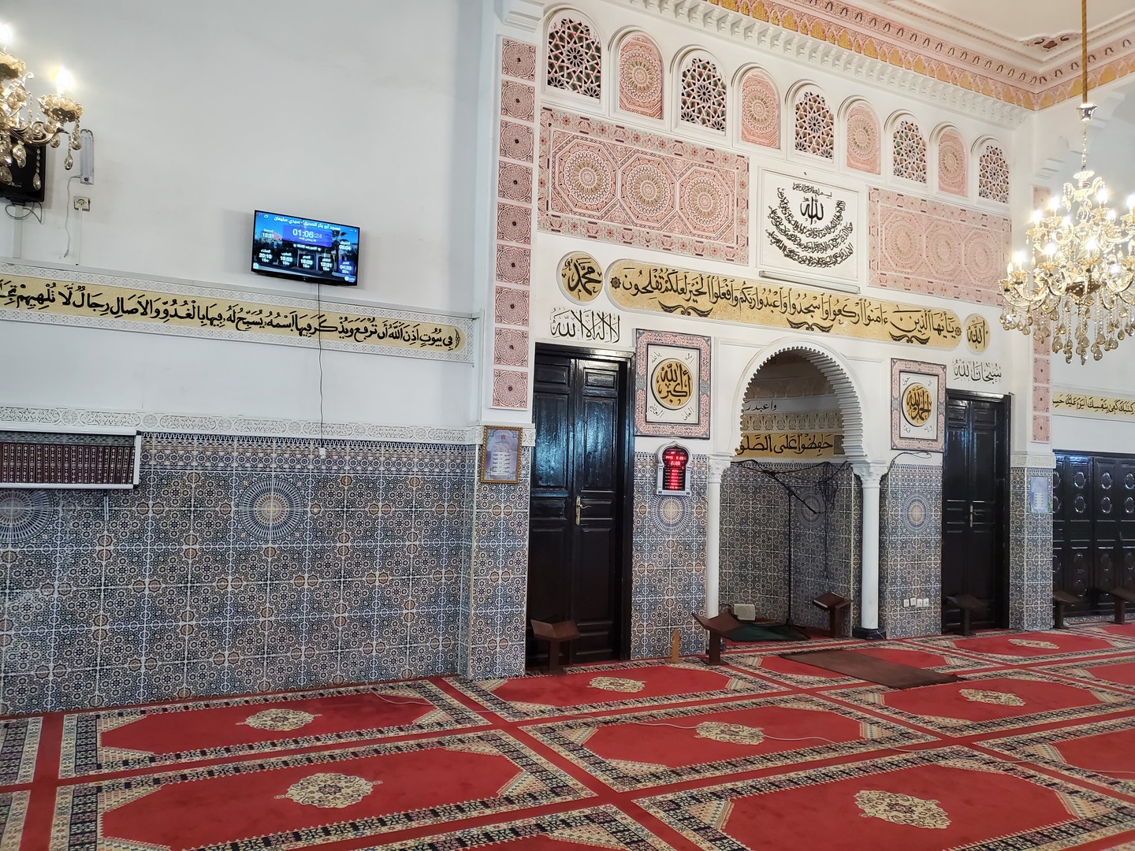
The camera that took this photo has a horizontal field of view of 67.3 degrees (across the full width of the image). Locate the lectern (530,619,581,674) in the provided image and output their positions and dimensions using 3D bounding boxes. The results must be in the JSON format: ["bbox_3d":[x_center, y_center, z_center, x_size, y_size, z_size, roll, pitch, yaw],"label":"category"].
[{"bbox_3d":[-0.106,1.738,6.693,0.364,0.404,0.242,2,-3,-12],"label":"lectern"}]

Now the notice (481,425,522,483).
[{"bbox_3d":[-0.495,0.225,6.488,0.305,0.422,0.025,3,3,-27],"label":"notice"}]

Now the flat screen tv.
[{"bbox_3d":[-1.834,-1.245,6.006,0.722,0.424,0.066,3,-3,-27],"label":"flat screen tv"}]

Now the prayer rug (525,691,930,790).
[{"bbox_3d":[0.991,1.876,5.214,2.265,0.015,1.195,3,-4,-27],"label":"prayer rug"}]

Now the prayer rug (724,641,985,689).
[{"bbox_3d":[2.542,2.059,7.434,2.222,0.015,1.151,3,-3,-27],"label":"prayer rug"}]

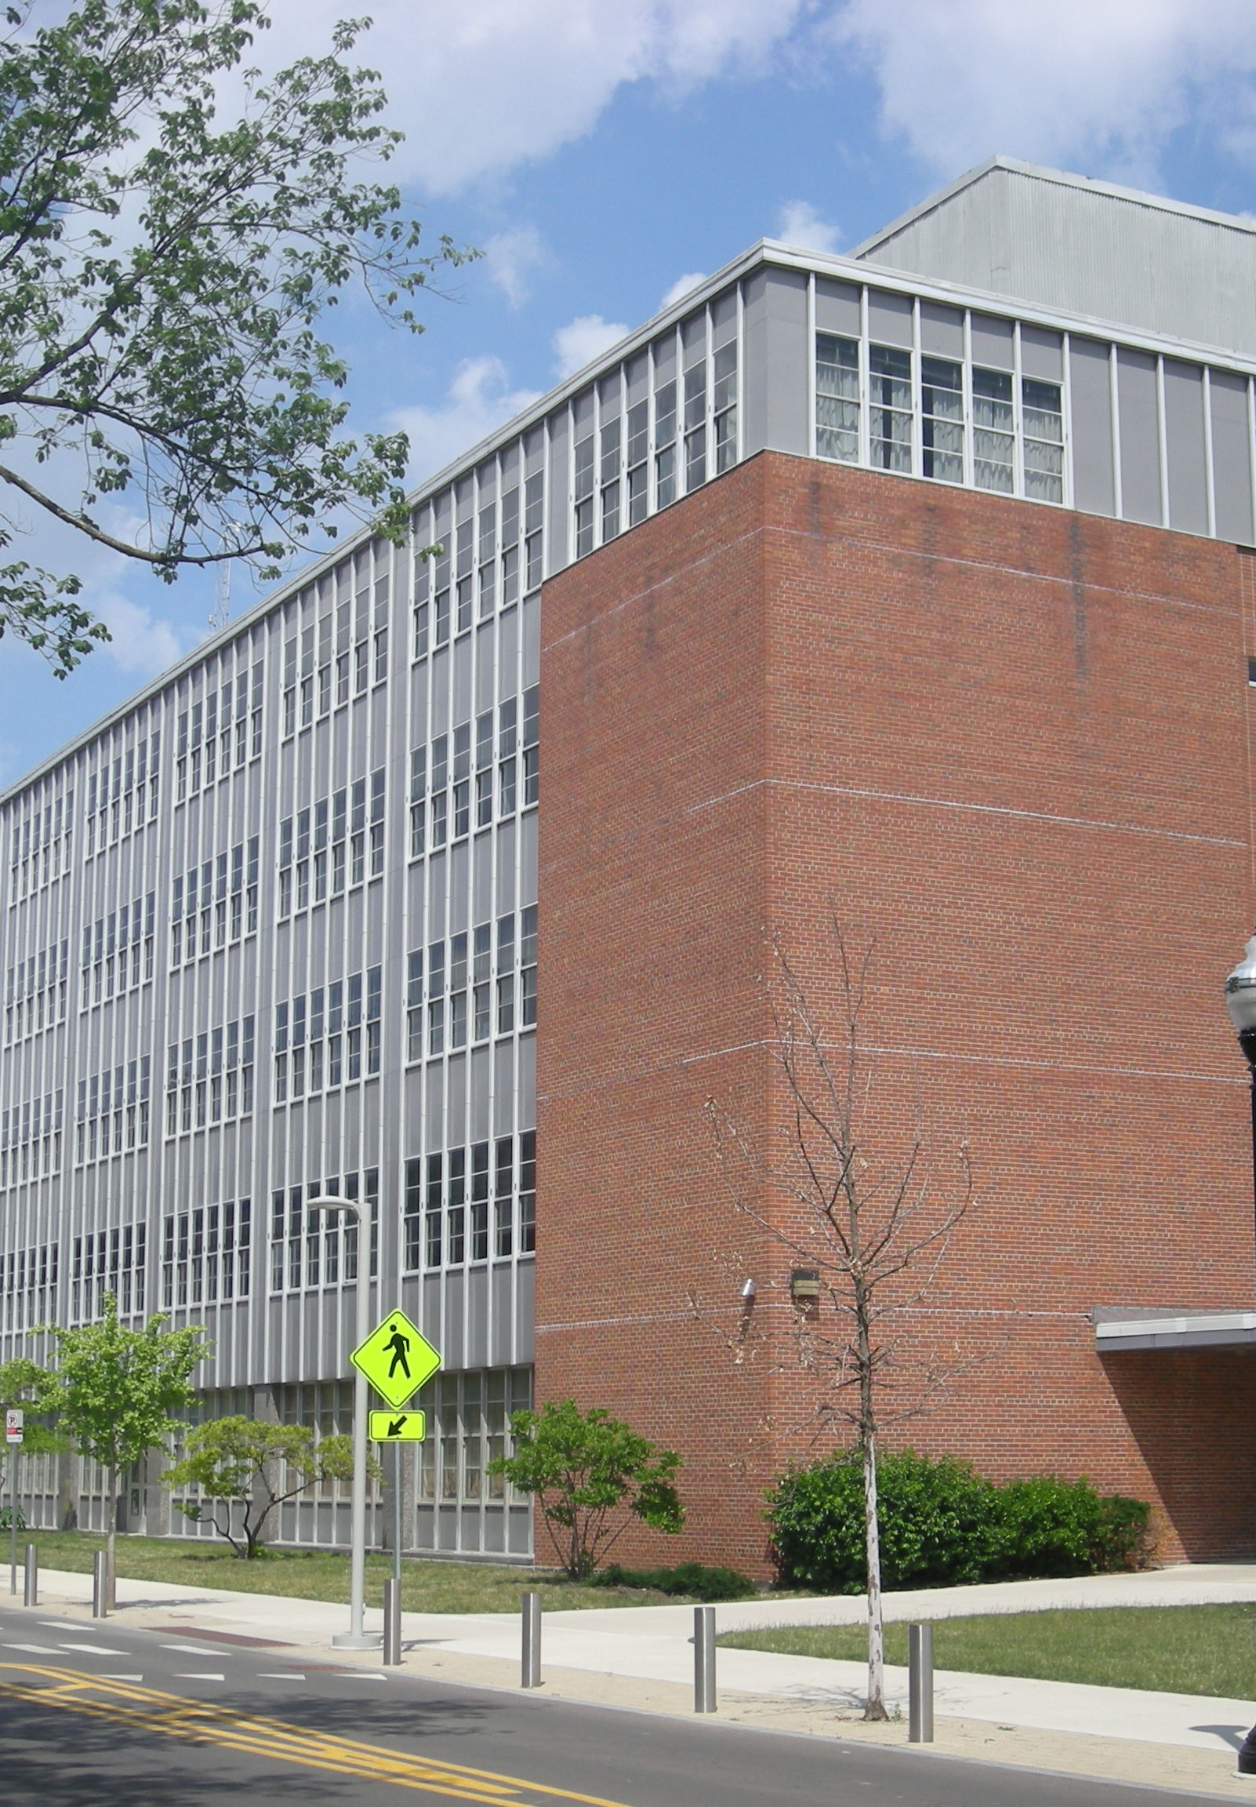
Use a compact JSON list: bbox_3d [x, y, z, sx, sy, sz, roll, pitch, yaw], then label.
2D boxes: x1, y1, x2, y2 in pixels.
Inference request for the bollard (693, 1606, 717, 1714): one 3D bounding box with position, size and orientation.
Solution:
[{"bbox_3d":[0.580,5.686,23.011,0.160,0.754,0.160,5,-11,-26],"label":"bollard"}]

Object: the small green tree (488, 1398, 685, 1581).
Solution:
[{"bbox_3d":[-0.544,7.723,40.464,2.500,2.360,2.600,0,-10,0],"label":"small green tree"}]

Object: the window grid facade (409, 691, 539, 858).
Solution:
[{"bbox_3d":[-2.634,-2.175,52.161,0.180,2.035,5.658,5,-12,-26],"label":"window grid facade"}]

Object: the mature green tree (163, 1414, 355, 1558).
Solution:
[{"bbox_3d":[-6.178,10.072,52.939,3.662,2.446,3.113,5,-11,-26],"label":"mature green tree"}]

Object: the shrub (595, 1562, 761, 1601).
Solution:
[{"bbox_3d":[0.650,9.122,41.589,1.500,0.480,3.400,5,-11,-26],"label":"shrub"}]

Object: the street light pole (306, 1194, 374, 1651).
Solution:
[{"bbox_3d":[-2.866,5.181,30.889,0.880,4.468,0.460,5,-12,-26],"label":"street light pole"}]

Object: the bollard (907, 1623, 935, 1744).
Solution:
[{"bbox_3d":[1.999,5.329,20.939,0.163,0.784,0.163,0,-10,0],"label":"bollard"}]

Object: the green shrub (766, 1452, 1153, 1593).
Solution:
[{"bbox_3d":[4.647,8.359,41.573,5.350,1.820,1.750,6,-12,-30],"label":"green shrub"}]

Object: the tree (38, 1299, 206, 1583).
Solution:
[{"bbox_3d":[-6.442,6.942,39.054,2.117,3.944,2.117,5,-11,-26],"label":"tree"}]

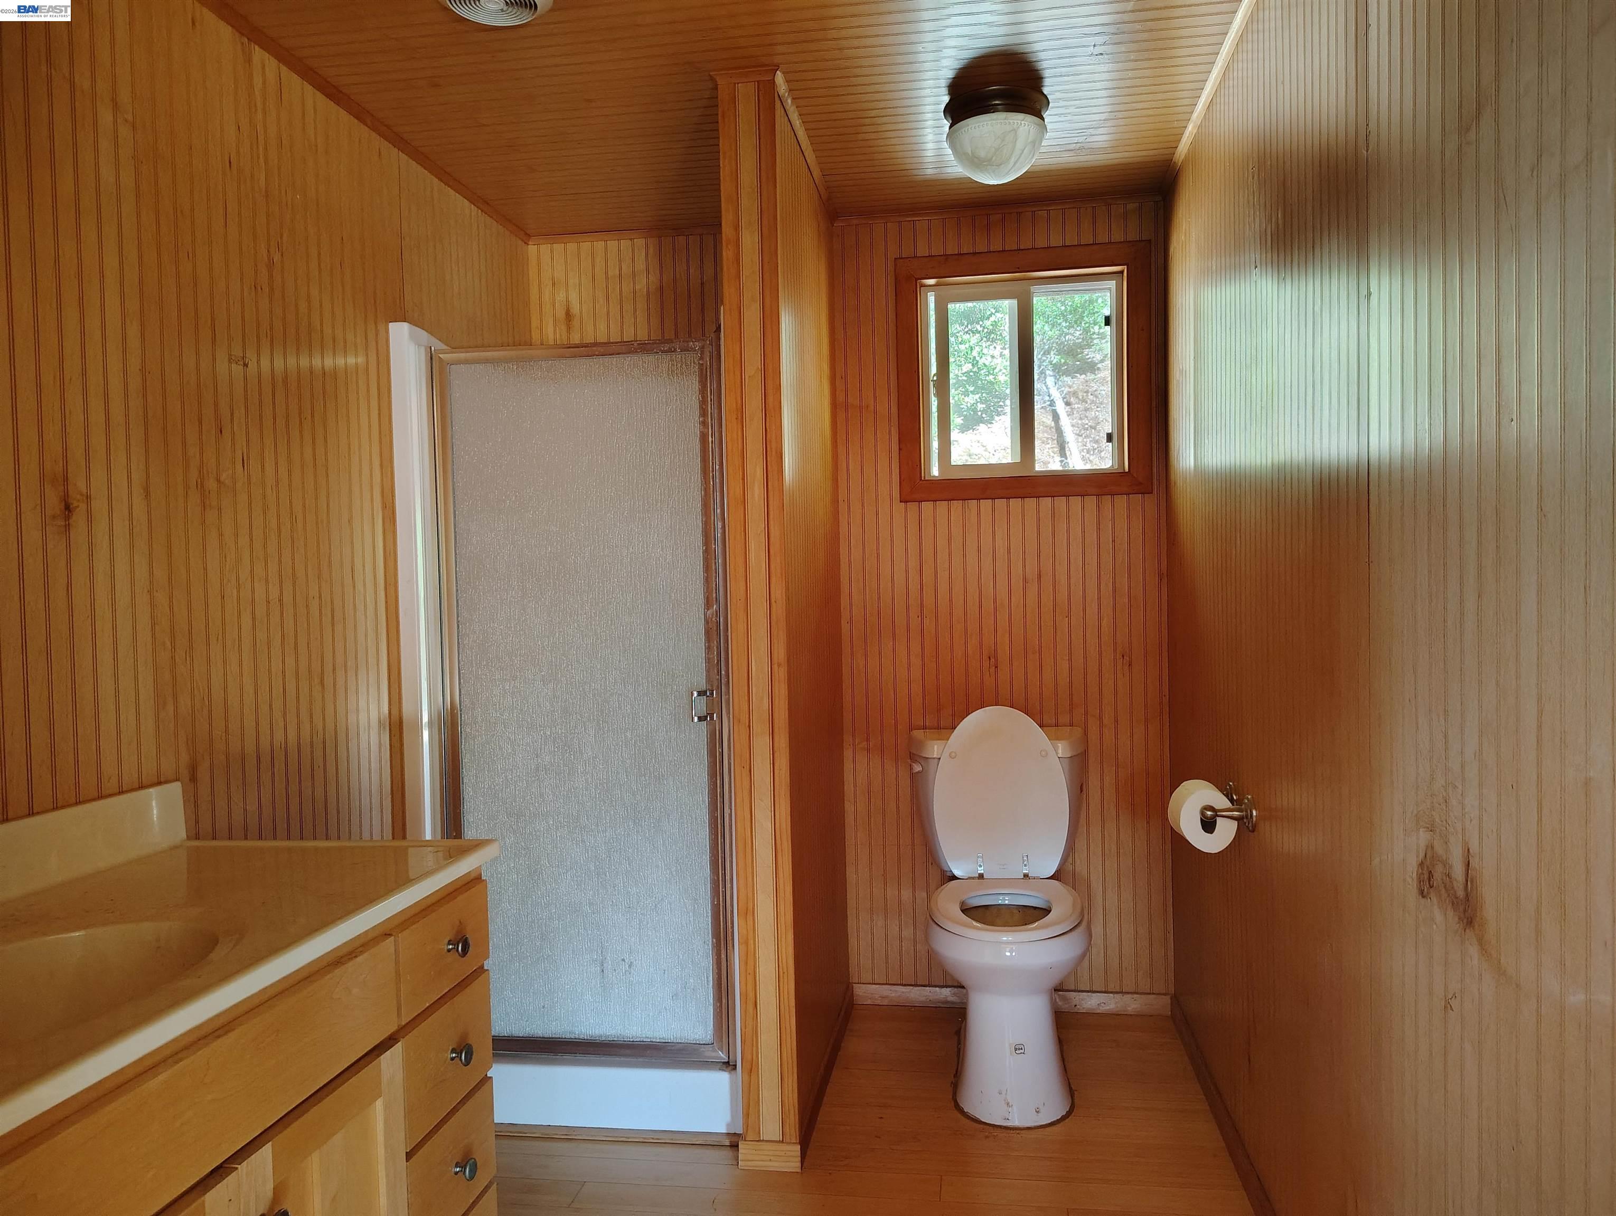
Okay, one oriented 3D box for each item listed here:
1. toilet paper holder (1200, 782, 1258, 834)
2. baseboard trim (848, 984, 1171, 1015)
[{"bbox_3d":[0.817,0.396,2.235,0.101,0.071,0.220,-1,1,9],"label":"toilet paper holder"},{"bbox_3d":[0.572,1.115,3.195,0.886,0.059,0.017,-1,1,9],"label":"baseboard trim"}]

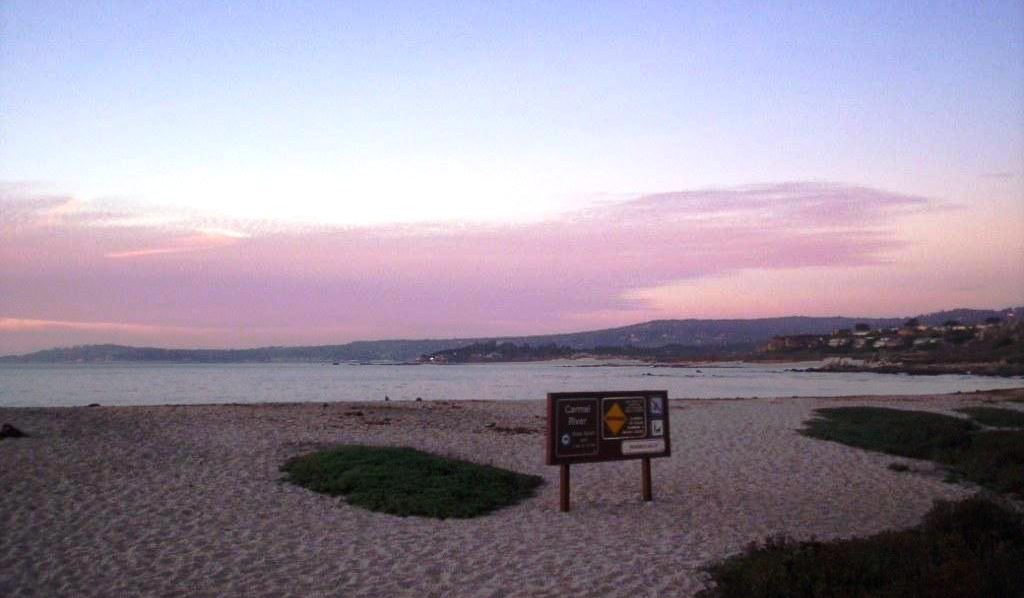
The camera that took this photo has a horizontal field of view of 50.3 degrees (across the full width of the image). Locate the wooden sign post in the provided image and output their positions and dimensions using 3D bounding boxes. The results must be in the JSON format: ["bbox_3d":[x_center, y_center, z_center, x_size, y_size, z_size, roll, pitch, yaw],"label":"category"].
[{"bbox_3d":[1.272,1.927,14.023,2.198,1.449,0.100,3,-4,-41],"label":"wooden sign post"}]

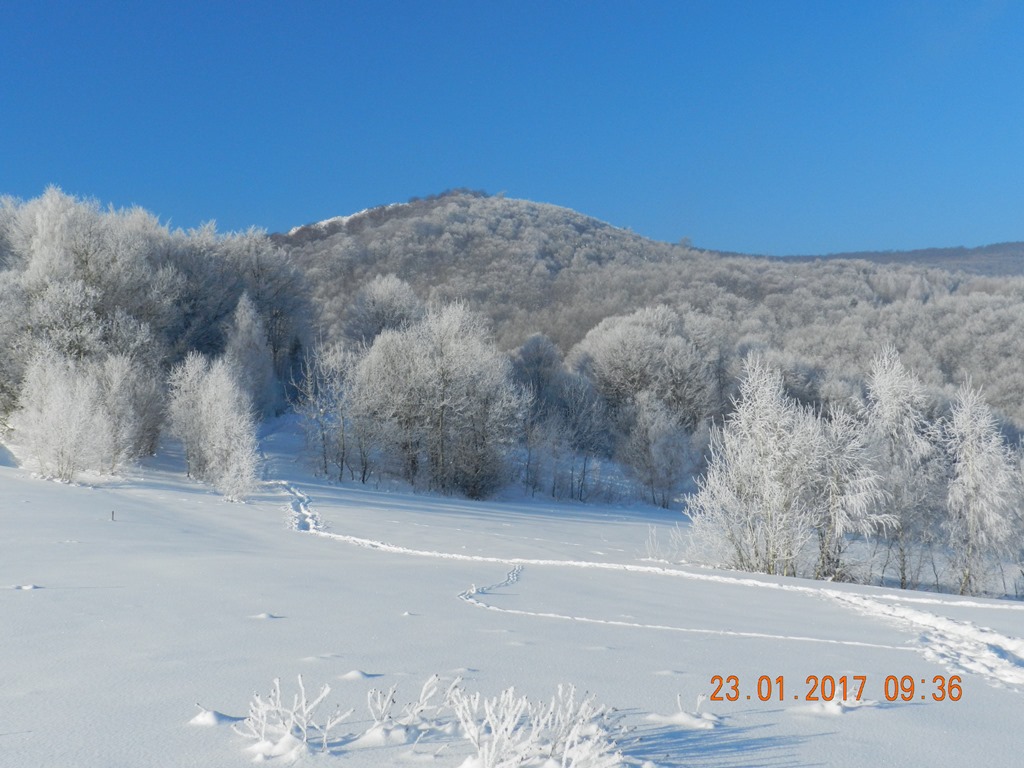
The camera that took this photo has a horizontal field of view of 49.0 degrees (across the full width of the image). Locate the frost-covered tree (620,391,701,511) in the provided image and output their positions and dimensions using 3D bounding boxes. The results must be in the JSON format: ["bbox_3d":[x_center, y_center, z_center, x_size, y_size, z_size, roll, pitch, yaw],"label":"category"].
[{"bbox_3d":[5.590,2.480,42.000,3.050,4.350,2.900,0,0,0],"label":"frost-covered tree"}]

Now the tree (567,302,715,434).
[{"bbox_3d":[8.230,-0.290,72.000,9.200,9.300,8.600,0,0,0],"label":"tree"}]

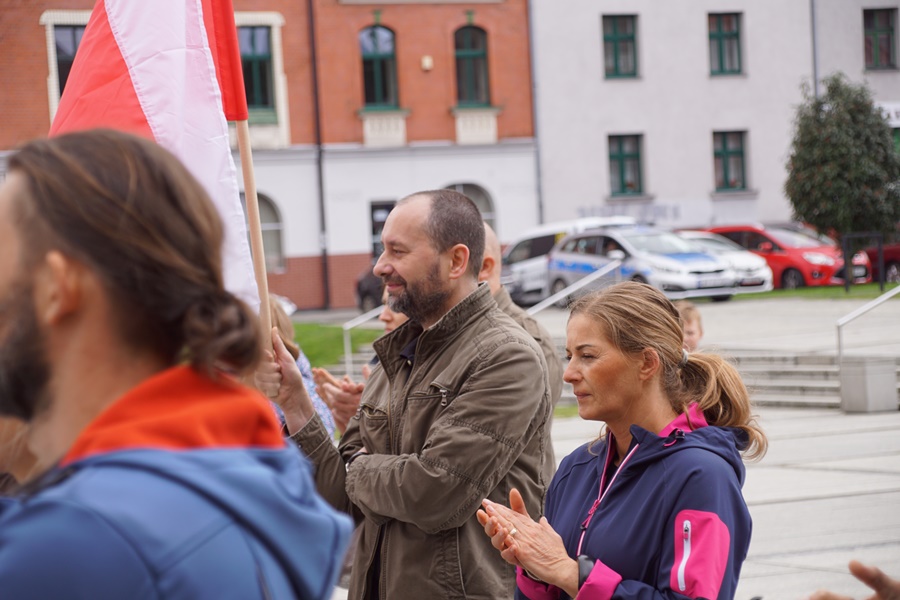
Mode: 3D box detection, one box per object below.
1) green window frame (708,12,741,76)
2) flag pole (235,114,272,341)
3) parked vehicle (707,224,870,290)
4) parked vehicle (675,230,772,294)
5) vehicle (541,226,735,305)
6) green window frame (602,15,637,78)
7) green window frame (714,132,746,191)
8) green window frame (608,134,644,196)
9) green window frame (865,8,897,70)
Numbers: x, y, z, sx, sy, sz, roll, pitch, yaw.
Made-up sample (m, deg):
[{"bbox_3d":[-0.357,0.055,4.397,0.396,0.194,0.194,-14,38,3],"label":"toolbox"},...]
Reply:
[{"bbox_3d":[7.393,-6.883,75.273,1.020,1.620,0.140,-3,1,-27],"label":"green window frame"},{"bbox_3d":[-0.393,-0.422,5.150,0.023,1.500,0.023,-7,0,0],"label":"flag pole"},{"bbox_3d":[7.095,-0.884,61.901,1.840,1.620,4.380,-4,1,-40],"label":"parked vehicle"},{"bbox_3d":[4.932,-0.691,59.703,1.750,1.490,4.150,-4,1,-36],"label":"parked vehicle"},{"bbox_3d":[3.772,-0.658,55.801,1.790,1.490,4.500,-4,1,-33],"label":"vehicle"},{"bbox_3d":[4.494,-6.655,73.793,1.020,1.620,0.140,-3,1,-27],"label":"green window frame"},{"bbox_3d":[7.576,-3.727,75.349,1.020,1.620,0.140,-3,1,-27],"label":"green window frame"},{"bbox_3d":[4.670,-3.535,73.866,1.020,1.620,0.140,-3,1,-27],"label":"green window frame"},{"bbox_3d":[11.945,-7.225,77.596,1.020,1.620,0.140,-3,1,-27],"label":"green window frame"}]

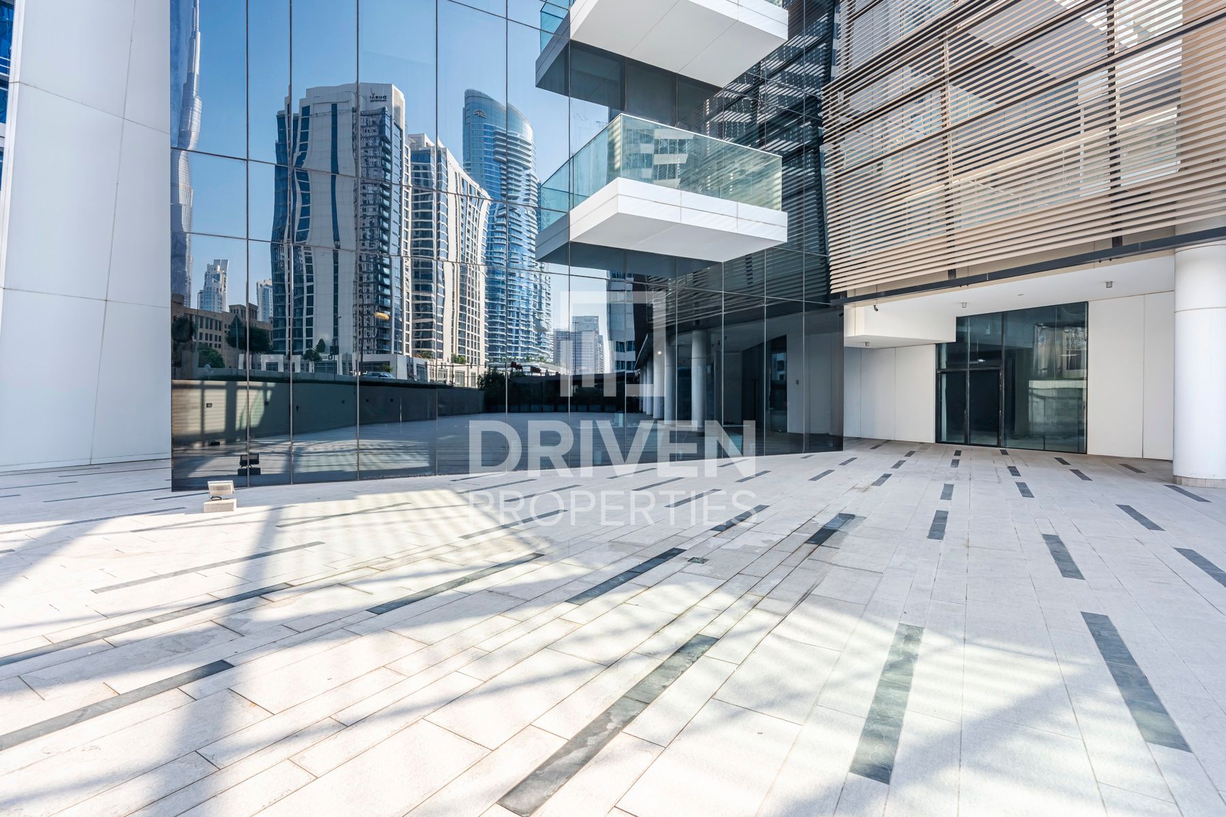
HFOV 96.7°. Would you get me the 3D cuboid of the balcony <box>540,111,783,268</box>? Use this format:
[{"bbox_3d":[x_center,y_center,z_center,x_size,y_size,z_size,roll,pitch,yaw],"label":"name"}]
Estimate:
[{"bbox_3d":[1.373,-4.322,11.268,4.000,1.740,2.035,-1,1,-28],"label":"balcony"}]

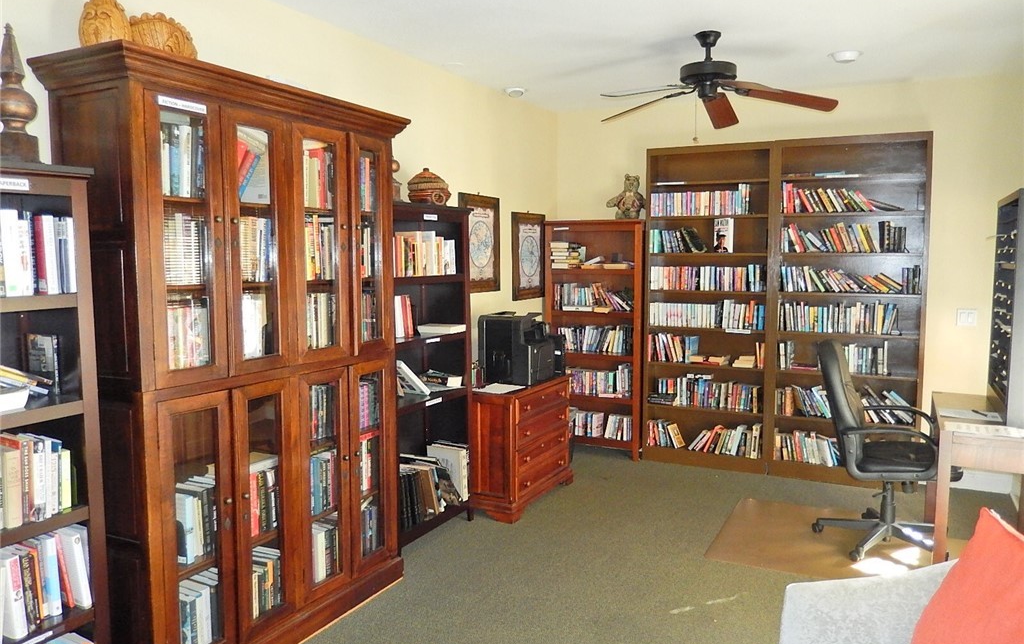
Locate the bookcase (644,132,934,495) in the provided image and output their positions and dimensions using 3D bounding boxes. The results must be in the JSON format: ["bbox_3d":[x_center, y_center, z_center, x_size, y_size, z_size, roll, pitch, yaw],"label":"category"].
[{"bbox_3d":[1.877,-0.082,5.271,1.832,2.331,0.310,3,6,27],"label":"bookcase"}]

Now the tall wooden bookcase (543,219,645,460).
[{"bbox_3d":[0.680,0.126,5.838,0.817,1.804,0.326,3,6,27],"label":"tall wooden bookcase"}]

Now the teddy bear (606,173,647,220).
[{"bbox_3d":[0.898,-0.939,5.632,0.350,0.360,0.171,2,5,20],"label":"teddy bear"}]

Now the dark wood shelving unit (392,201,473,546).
[{"bbox_3d":[-0.552,0.290,3.980,0.344,1.803,0.825,3,6,27],"label":"dark wood shelving unit"}]

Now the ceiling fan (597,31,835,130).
[{"bbox_3d":[1.036,-1.356,3.937,1.333,0.338,1.333,3,6,27],"label":"ceiling fan"}]

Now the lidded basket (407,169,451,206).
[{"bbox_3d":[-0.448,-0.723,4.037,0.242,0.206,0.242,0,5,0],"label":"lidded basket"}]

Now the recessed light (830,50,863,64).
[{"bbox_3d":[1.951,-1.534,4.322,0.174,0.046,0.174,3,6,27],"label":"recessed light"}]

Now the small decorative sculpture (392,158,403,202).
[{"bbox_3d":[-0.597,-0.724,3.746,0.093,0.259,0.093,3,6,27],"label":"small decorative sculpture"}]

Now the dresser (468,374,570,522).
[{"bbox_3d":[-0.033,0.753,4.753,0.558,0.746,0.868,3,6,27],"label":"dresser"}]

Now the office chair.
[{"bbox_3d":[2.038,0.657,4.021,0.759,1.085,0.688,3,6,27],"label":"office chair"}]

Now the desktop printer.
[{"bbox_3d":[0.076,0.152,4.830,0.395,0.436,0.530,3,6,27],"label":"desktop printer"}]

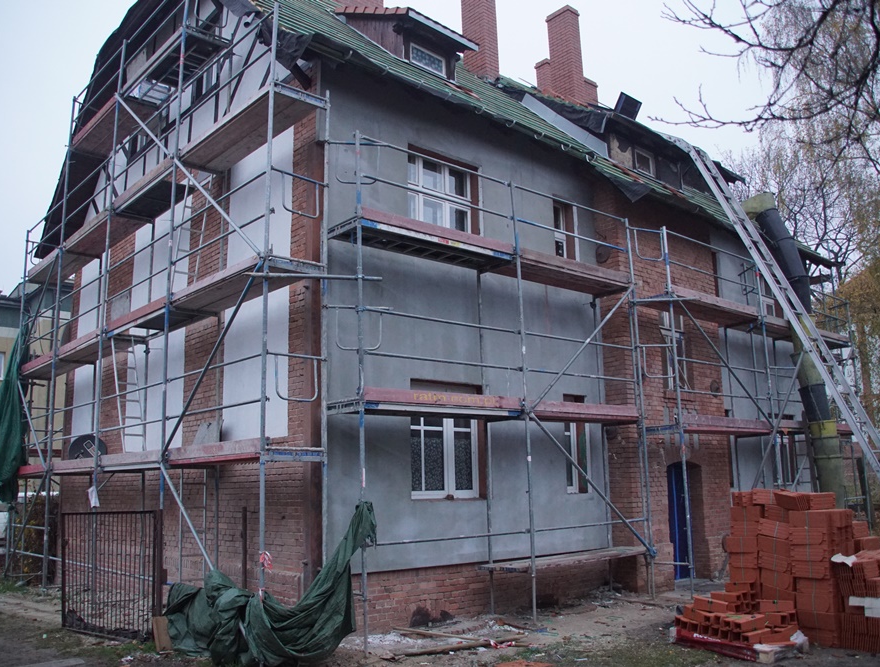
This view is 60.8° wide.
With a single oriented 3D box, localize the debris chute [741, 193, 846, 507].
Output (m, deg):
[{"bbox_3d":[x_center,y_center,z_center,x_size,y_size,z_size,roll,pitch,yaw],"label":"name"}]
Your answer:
[{"bbox_3d":[6.660,0.530,13.850,0.950,6.200,0.750,-15,-9,33],"label":"debris chute"}]

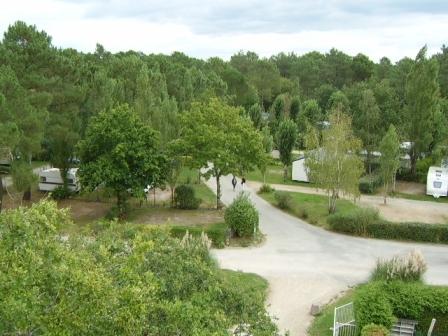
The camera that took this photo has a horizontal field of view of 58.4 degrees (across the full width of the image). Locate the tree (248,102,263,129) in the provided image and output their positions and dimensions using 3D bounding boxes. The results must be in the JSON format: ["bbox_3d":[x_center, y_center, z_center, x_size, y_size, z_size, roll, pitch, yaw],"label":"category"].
[{"bbox_3d":[5.492,-6.908,69.056,2.500,8.600,2.500,0,12,0],"label":"tree"}]

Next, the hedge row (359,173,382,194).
[{"bbox_3d":[15.720,1.720,42.932,1.800,1.400,4.300,4,9,26],"label":"hedge row"}]

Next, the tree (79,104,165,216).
[{"bbox_3d":[-8.137,-0.468,32.017,6.940,8.932,6.940,0,8,0],"label":"tree"}]

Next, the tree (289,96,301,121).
[{"bbox_3d":[10.166,-5.042,57.887,2.019,10.390,2.019,0,8,0],"label":"tree"}]

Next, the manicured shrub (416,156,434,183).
[{"bbox_3d":[24.385,0.196,49.099,2.200,3.000,2.000,0,12,0],"label":"manicured shrub"}]

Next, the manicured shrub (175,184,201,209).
[{"bbox_3d":[-3.274,2.478,35.978,2.332,1.941,2.332,0,8,0],"label":"manicured shrub"}]

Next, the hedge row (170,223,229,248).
[{"bbox_3d":[-1.871,5.088,29.933,4.400,1.400,1.300,0,12,0],"label":"hedge row"}]

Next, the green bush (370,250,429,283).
[{"bbox_3d":[10.217,6.007,24.164,2.900,2.000,2.200,0,12,0],"label":"green bush"}]

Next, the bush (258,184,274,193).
[{"bbox_3d":[4.765,2.224,44.971,1.700,0.750,1.400,0,12,0],"label":"bush"}]

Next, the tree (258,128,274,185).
[{"bbox_3d":[5.020,-1.402,47.240,1.900,6.900,1.900,0,12,0],"label":"tree"}]

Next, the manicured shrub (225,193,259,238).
[{"bbox_3d":[1.254,3.156,27.944,2.300,2.958,2.300,0,8,0],"label":"manicured shrub"}]

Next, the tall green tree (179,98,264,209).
[{"bbox_3d":[-0.215,-1.133,34.590,7.412,9.494,7.412,0,8,0],"label":"tall green tree"}]

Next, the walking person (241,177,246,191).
[{"bbox_3d":[2.195,1.745,44.987,0.500,1.680,0.400,-3,12,-13],"label":"walking person"}]

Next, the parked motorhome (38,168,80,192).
[{"bbox_3d":[-16.581,1.338,41.763,4.800,2.500,2.150,3,9,20],"label":"parked motorhome"}]

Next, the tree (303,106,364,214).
[{"bbox_3d":[9.215,-0.589,33.620,4.775,8.700,4.775,0,8,0],"label":"tree"}]

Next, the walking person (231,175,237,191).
[{"bbox_3d":[1.122,1.761,44.816,0.550,1.720,0.400,-3,12,-13],"label":"walking person"}]

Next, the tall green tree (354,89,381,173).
[{"bbox_3d":[15.891,-3.281,44.443,2.879,10.852,2.879,0,8,0],"label":"tall green tree"}]

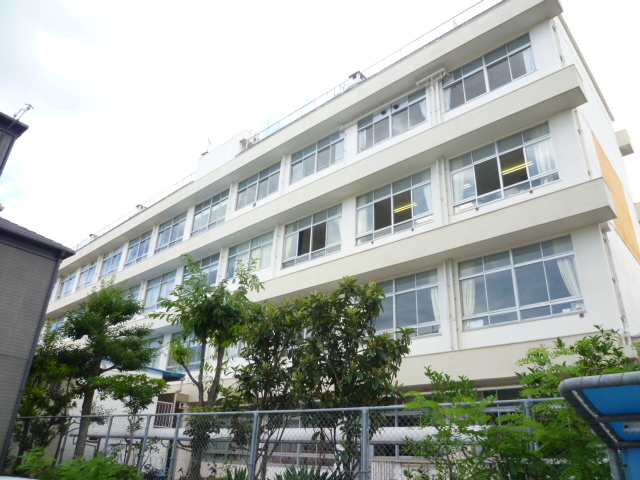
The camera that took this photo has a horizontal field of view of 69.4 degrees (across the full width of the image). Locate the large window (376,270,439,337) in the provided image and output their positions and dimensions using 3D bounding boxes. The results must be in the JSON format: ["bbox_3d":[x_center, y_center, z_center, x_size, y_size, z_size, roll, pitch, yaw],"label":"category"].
[{"bbox_3d":[2.658,2.444,16.349,3.459,2.257,0.180,-19,-33,38],"label":"large window"}]

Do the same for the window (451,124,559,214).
[{"bbox_3d":[6.007,-2.318,15.435,3.459,2.189,0.180,-19,-33,38],"label":"window"}]

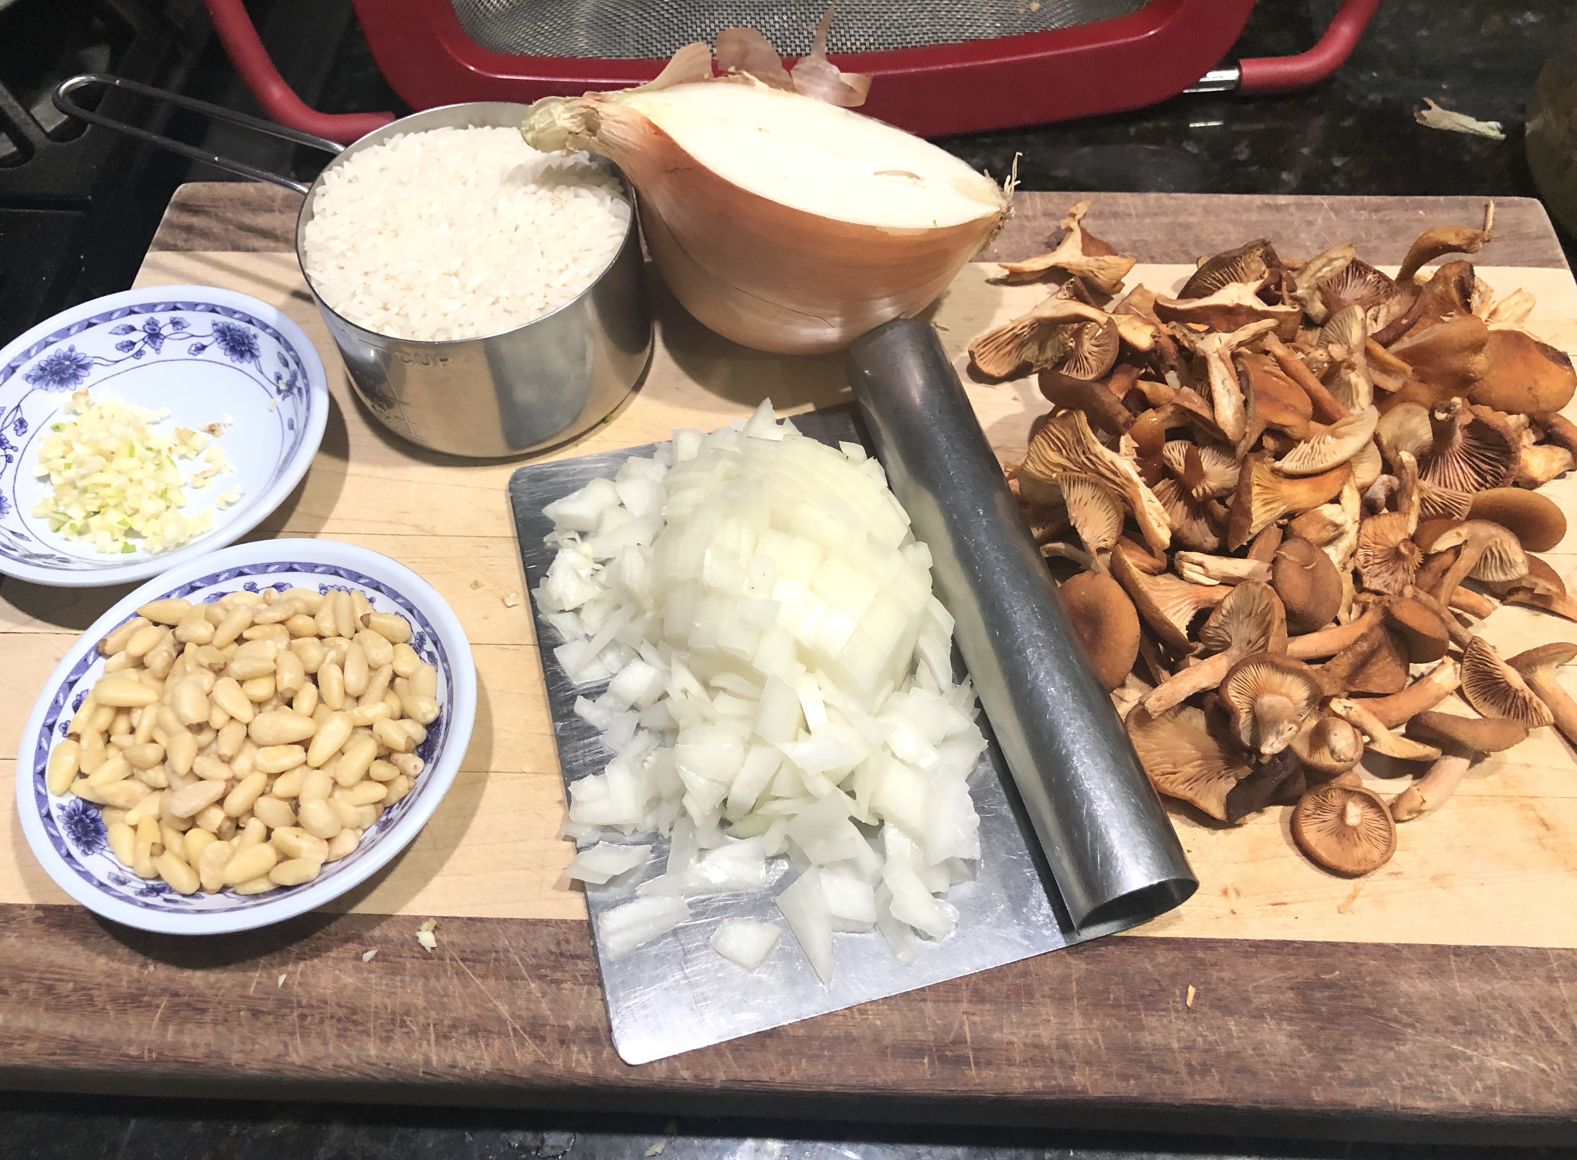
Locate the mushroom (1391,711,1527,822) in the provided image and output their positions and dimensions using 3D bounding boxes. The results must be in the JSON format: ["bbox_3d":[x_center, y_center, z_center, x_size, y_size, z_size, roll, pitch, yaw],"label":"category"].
[{"bbox_3d":[0.142,0.039,0.271,0.026,0.018,0.022,15,104,-3],"label":"mushroom"}]

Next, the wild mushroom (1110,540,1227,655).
[{"bbox_3d":[0.086,0.004,0.291,0.028,0.021,0.028,-27,96,22],"label":"wild mushroom"}]

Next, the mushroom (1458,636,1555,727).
[{"bbox_3d":[0.154,0.023,0.278,0.013,0.009,0.026,-44,66,20],"label":"mushroom"}]

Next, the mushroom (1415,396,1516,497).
[{"bbox_3d":[0.162,-0.032,0.304,0.023,0.016,0.022,-4,59,6],"label":"mushroom"}]

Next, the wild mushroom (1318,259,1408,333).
[{"bbox_3d":[0.150,-0.074,0.334,0.023,0.013,0.019,-2,69,5],"label":"wild mushroom"}]

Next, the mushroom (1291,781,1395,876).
[{"bbox_3d":[0.118,0.053,0.271,0.021,0.010,0.021,0,59,0],"label":"mushroom"}]

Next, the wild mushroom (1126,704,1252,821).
[{"bbox_3d":[0.087,0.039,0.274,0.027,0.013,0.024,2,69,-6],"label":"wild mushroom"}]

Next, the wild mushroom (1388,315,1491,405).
[{"bbox_3d":[0.163,-0.055,0.320,0.025,0.017,0.021,8,55,-12],"label":"wild mushroom"}]

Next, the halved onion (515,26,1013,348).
[{"bbox_3d":[-0.010,-0.091,0.331,0.119,0.053,0.101,16,33,0],"label":"halved onion"}]

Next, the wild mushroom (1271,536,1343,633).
[{"bbox_3d":[0.113,0.001,0.277,0.015,0.013,0.021,-9,78,-4],"label":"wild mushroom"}]

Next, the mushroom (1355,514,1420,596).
[{"bbox_3d":[0.138,-0.006,0.295,0.015,0.010,0.019,0,90,18],"label":"mushroom"}]

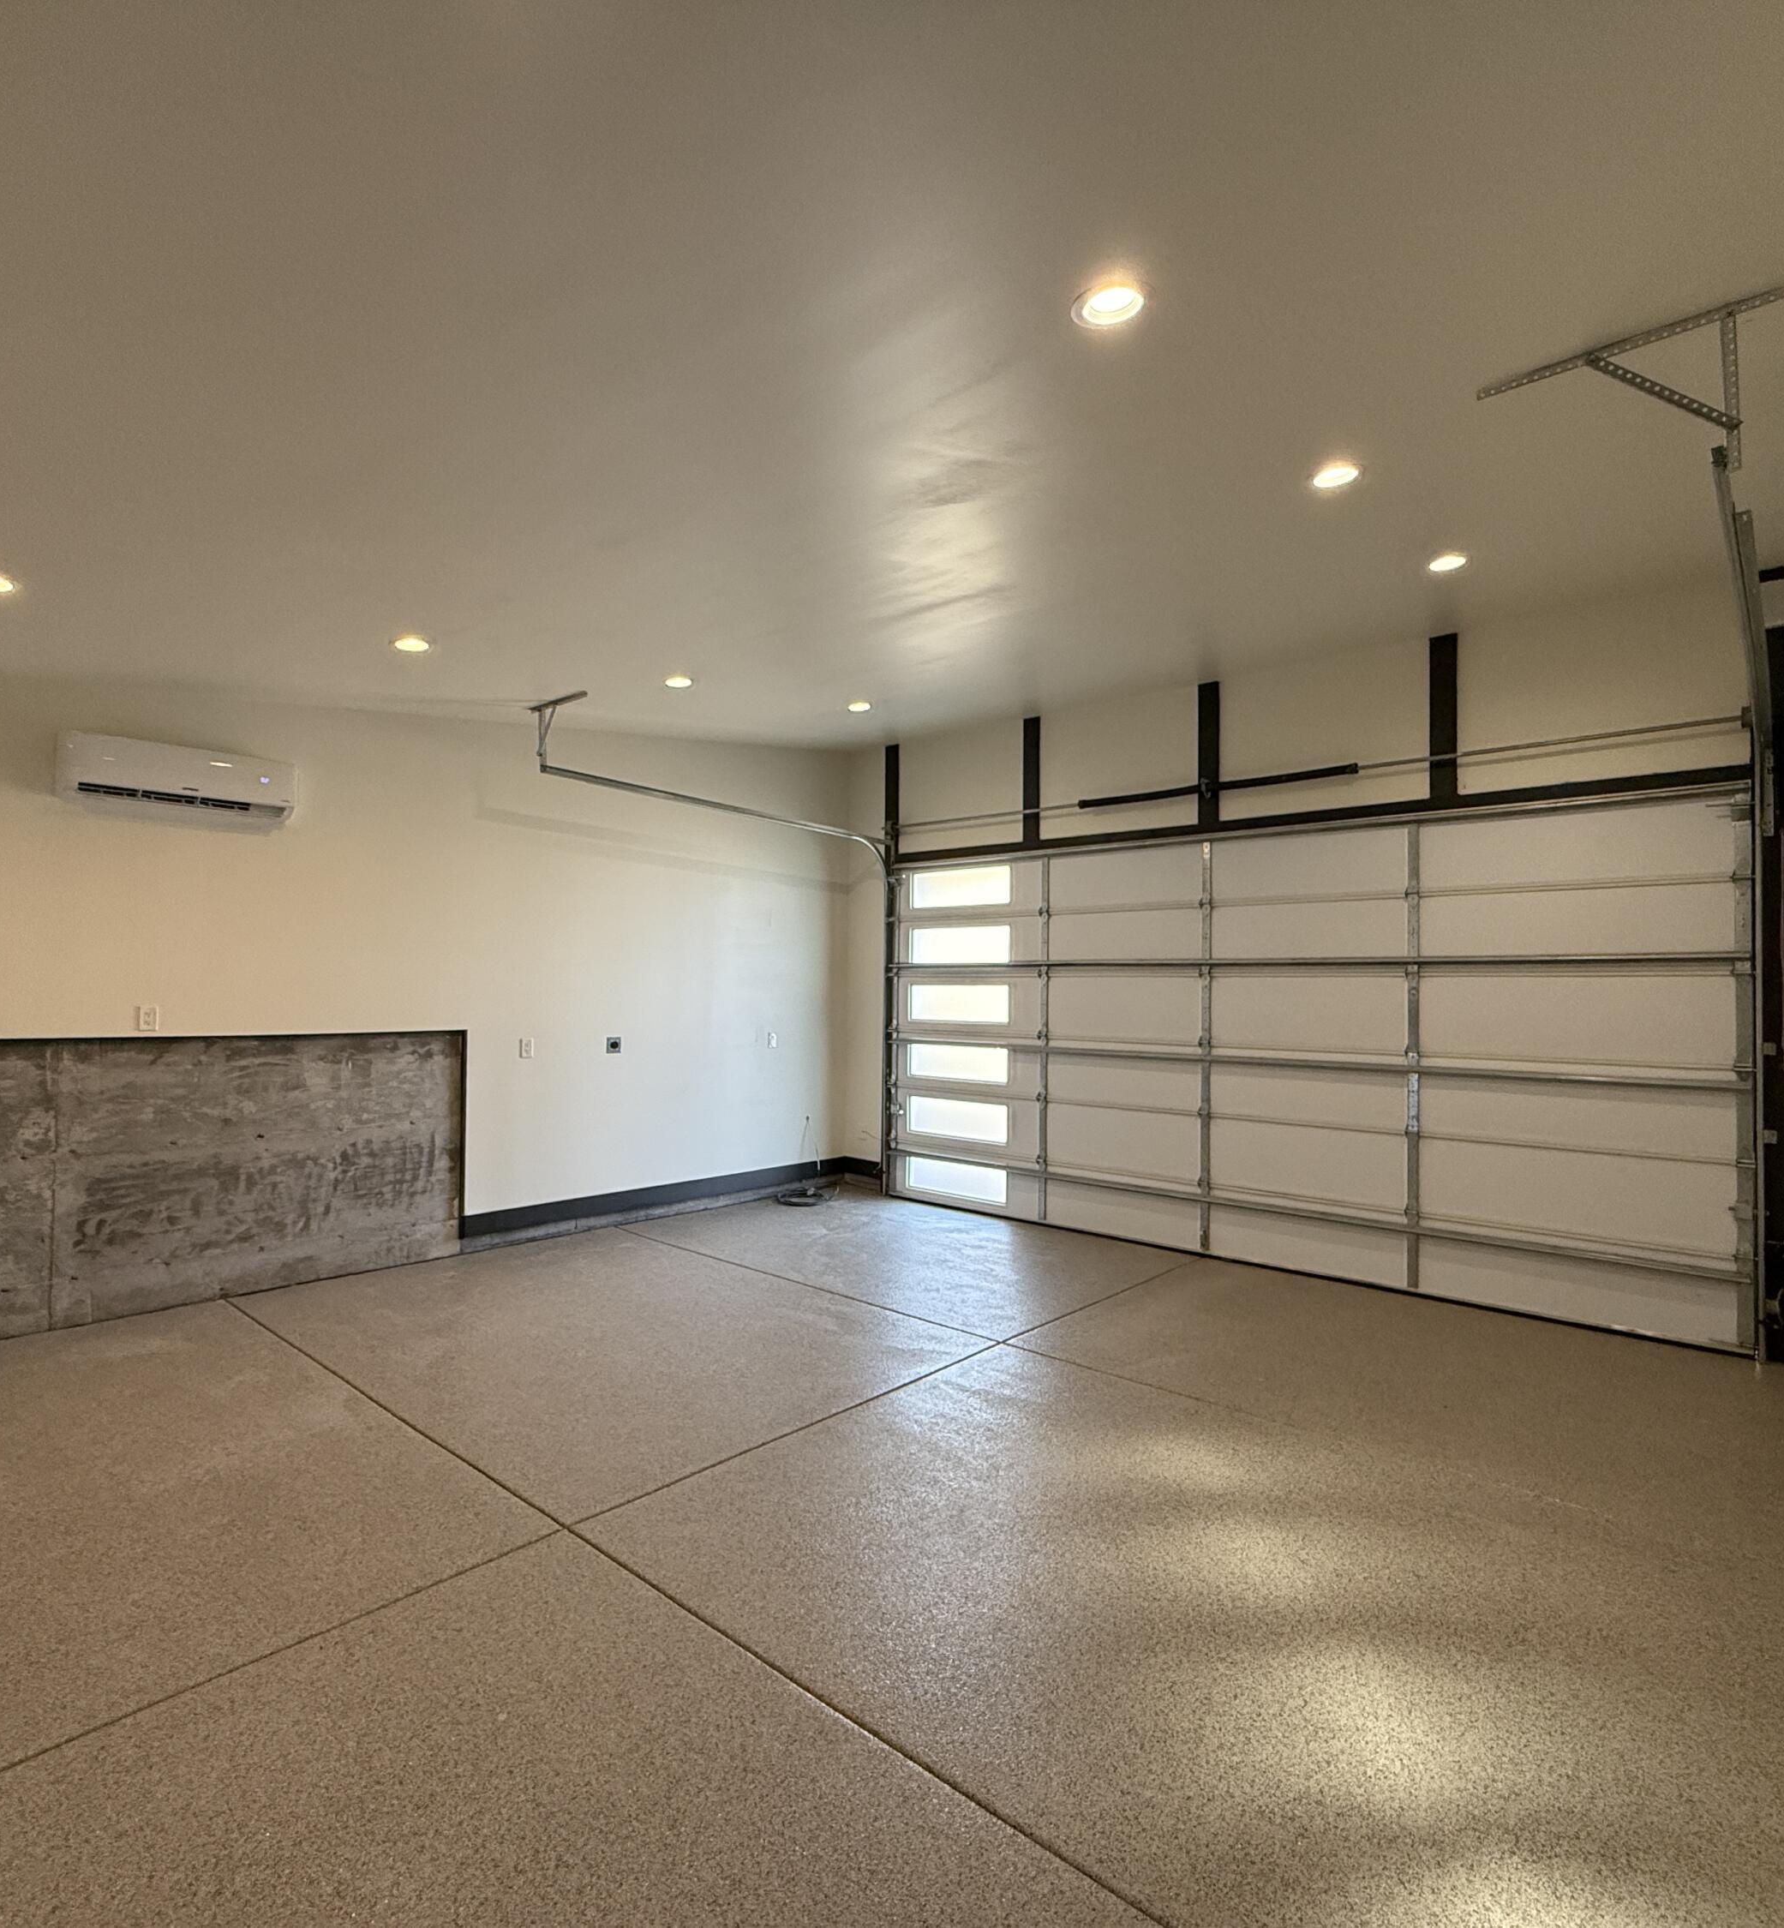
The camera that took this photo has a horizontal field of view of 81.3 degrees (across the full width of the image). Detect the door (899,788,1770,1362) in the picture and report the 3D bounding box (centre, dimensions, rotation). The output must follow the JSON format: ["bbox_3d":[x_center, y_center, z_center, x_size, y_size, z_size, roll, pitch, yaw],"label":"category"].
[{"bbox_3d":[2.071,0.516,6.729,5.449,2.729,0.090,0,-2,41],"label":"door"}]

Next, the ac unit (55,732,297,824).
[{"bbox_3d":[-3.520,-0.905,5.148,0.220,0.303,0.947,0,-2,41],"label":"ac unit"}]

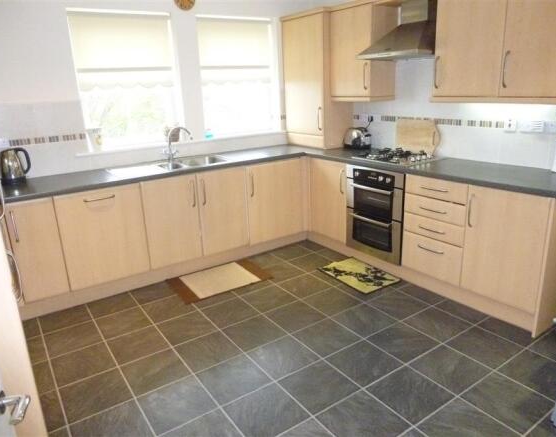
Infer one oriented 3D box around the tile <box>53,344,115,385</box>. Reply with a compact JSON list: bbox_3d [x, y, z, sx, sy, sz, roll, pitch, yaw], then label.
[{"bbox_3d":[-1.154,0.871,2.507,0.325,0.012,0.325,-13,20,-32],"label":"tile"}]

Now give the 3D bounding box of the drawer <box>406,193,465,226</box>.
[{"bbox_3d":[1.294,-0.115,3.096,0.480,0.141,0.495,-13,20,-32],"label":"drawer"}]

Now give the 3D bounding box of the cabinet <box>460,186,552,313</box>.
[{"bbox_3d":[1.618,0.129,2.764,0.570,0.717,0.495,-13,20,-32],"label":"cabinet"}]

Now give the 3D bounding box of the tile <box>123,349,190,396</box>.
[{"bbox_3d":[-0.698,0.876,2.417,0.325,0.012,0.325,-13,20,-32],"label":"tile"}]

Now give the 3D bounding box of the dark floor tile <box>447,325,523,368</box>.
[{"bbox_3d":[1.211,0.759,2.474,0.326,0.010,0.322,-13,20,-32],"label":"dark floor tile"}]

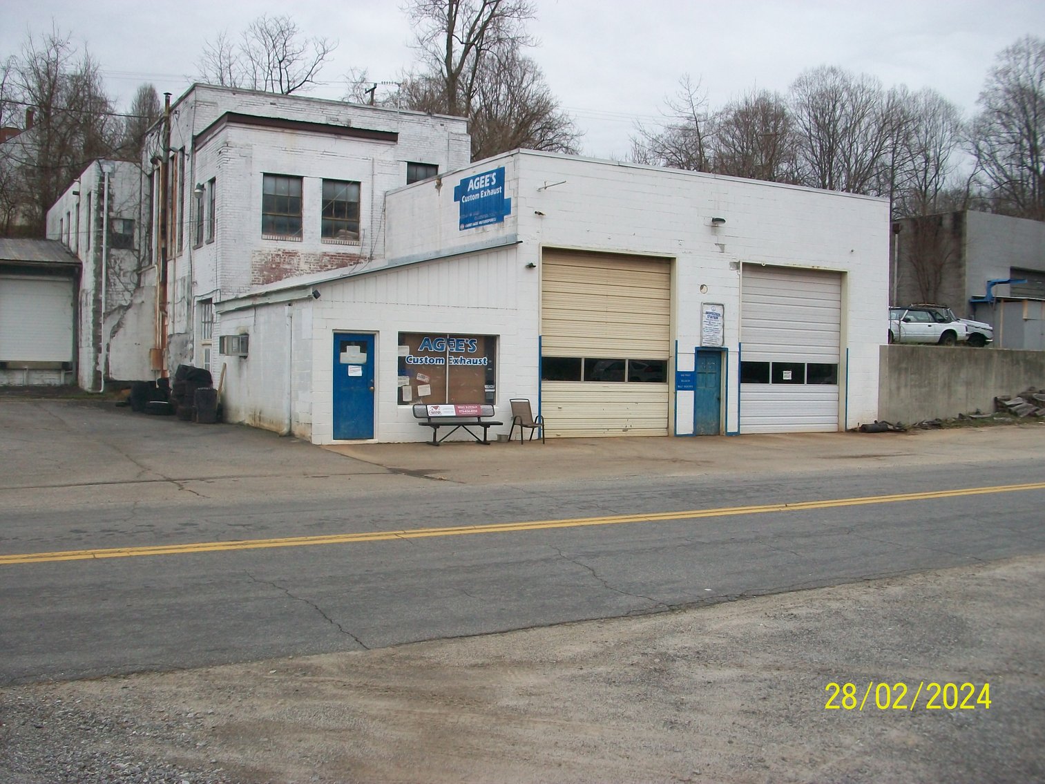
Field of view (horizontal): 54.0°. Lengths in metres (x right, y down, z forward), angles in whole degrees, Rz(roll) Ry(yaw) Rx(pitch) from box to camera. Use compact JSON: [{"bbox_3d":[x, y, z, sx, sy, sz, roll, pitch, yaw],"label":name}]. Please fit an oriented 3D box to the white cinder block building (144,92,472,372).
[{"bbox_3d":[-6.309,-4.009,31.806,8.543,8.995,9.950,-1,2,-31],"label":"white cinder block building"}]

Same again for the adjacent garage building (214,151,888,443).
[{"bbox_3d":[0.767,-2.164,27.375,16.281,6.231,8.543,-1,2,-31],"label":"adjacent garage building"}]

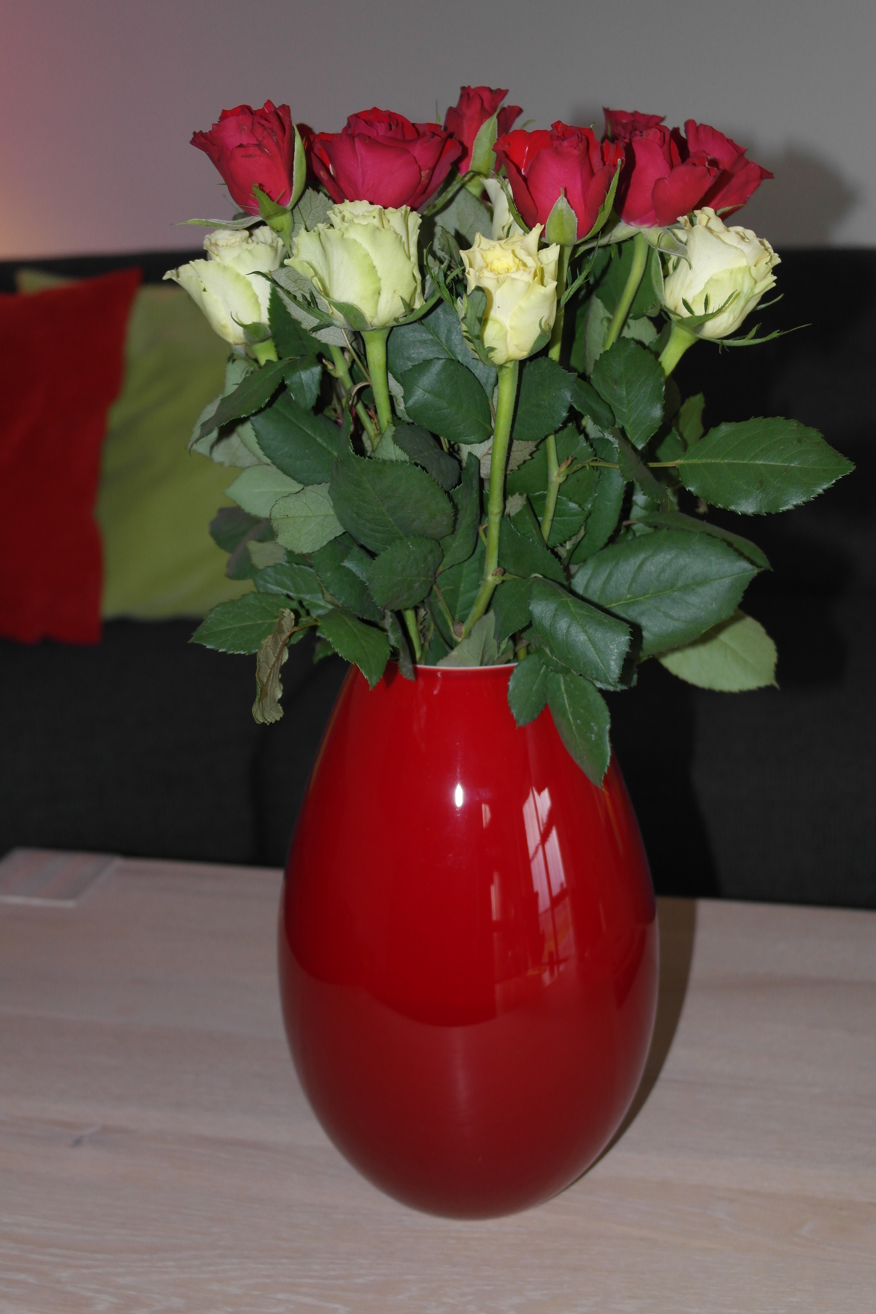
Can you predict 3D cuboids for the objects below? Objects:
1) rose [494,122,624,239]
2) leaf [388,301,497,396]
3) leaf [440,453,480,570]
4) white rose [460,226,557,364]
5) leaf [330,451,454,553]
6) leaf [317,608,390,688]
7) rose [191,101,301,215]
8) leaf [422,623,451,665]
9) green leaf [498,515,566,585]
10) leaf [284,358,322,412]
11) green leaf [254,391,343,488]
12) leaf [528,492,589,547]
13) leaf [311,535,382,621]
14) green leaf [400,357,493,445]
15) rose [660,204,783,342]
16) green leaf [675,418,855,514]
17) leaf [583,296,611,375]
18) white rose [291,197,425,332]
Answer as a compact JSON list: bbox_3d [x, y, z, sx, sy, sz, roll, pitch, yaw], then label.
[{"bbox_3d":[0.048,-0.190,0.717,0.052,0.049,0.050,-1,13,0],"label":"rose"},{"bbox_3d":[0.002,-0.130,0.750,0.039,0.052,0.014,-44,-6,-6],"label":"leaf"},{"bbox_3d":[0.009,-0.061,0.755,0.022,0.052,0.011,16,-3,-16],"label":"leaf"},{"bbox_3d":[0.026,-0.132,0.655,0.035,0.045,0.035,2,26,0],"label":"white rose"},{"bbox_3d":[-0.018,-0.063,0.730,0.042,0.055,0.015,-39,-6,-3],"label":"leaf"},{"bbox_3d":[-0.036,-0.004,0.765,0.028,0.041,0.015,-30,-6,-2],"label":"leaf"},{"bbox_3d":[-0.080,-0.210,0.752,0.044,0.043,0.043,-19,15,0],"label":"rose"},{"bbox_3d":[0.000,-0.006,0.722,0.015,0.021,0.008,-6,6,-7],"label":"leaf"},{"bbox_3d":[0.035,-0.041,0.700,0.037,0.022,0.009,38,-20,6],"label":"green leaf"},{"bbox_3d":[-0.056,-0.114,0.750,0.017,0.026,0.010,-1,-15,-6],"label":"leaf"},{"bbox_3d":[-0.052,-0.083,0.682,0.042,0.027,0.010,43,-1,-6],"label":"green leaf"},{"bbox_3d":[0.047,-0.055,0.712,0.028,0.021,0.008,3,-18,6],"label":"leaf"},{"bbox_3d":[-0.038,-0.034,0.762,0.025,0.047,0.012,-27,-6,-2],"label":"leaf"},{"bbox_3d":[0.003,-0.107,0.745,0.039,0.039,0.010,6,-24,0],"label":"green leaf"},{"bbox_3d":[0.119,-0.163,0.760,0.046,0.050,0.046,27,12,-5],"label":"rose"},{"bbox_3d":[0.141,-0.082,0.770,0.078,0.043,0.011,2,-22,-2],"label":"green leaf"},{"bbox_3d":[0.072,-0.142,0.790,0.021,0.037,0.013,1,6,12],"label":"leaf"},{"bbox_3d":[-0.034,-0.160,0.730,0.051,0.050,0.051,-6,18,0],"label":"white rose"}]

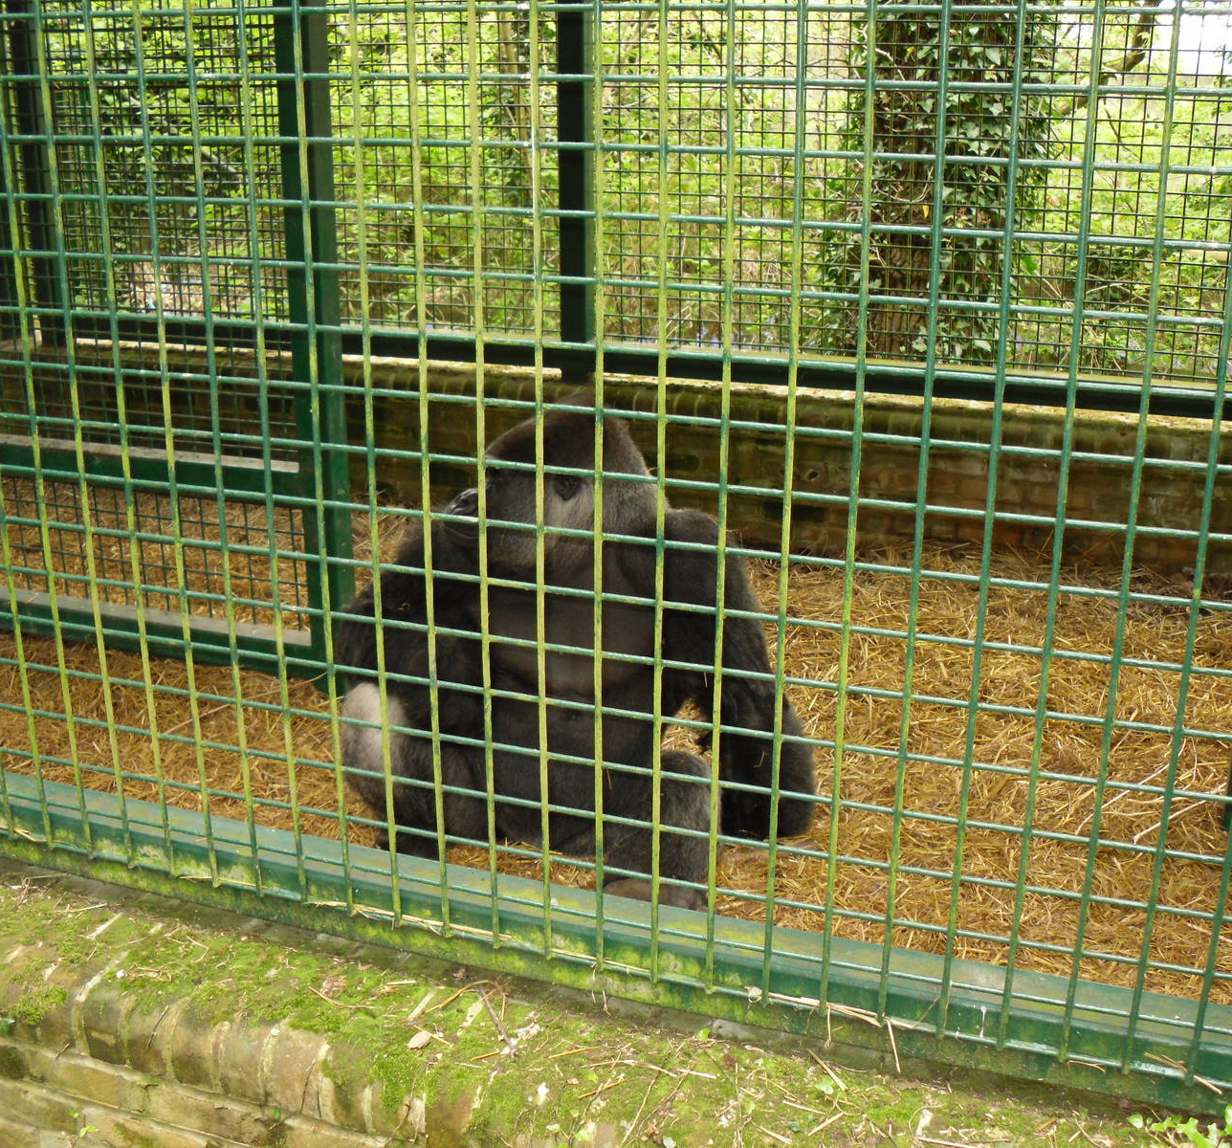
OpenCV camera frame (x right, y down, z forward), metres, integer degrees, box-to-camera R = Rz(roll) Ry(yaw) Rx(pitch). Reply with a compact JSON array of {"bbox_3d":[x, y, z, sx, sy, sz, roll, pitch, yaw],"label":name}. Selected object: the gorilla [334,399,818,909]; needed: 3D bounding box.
[{"bbox_3d":[-0.094,0.130,3.522,1.100,1.030,0.850,3,20,9],"label":"gorilla"}]

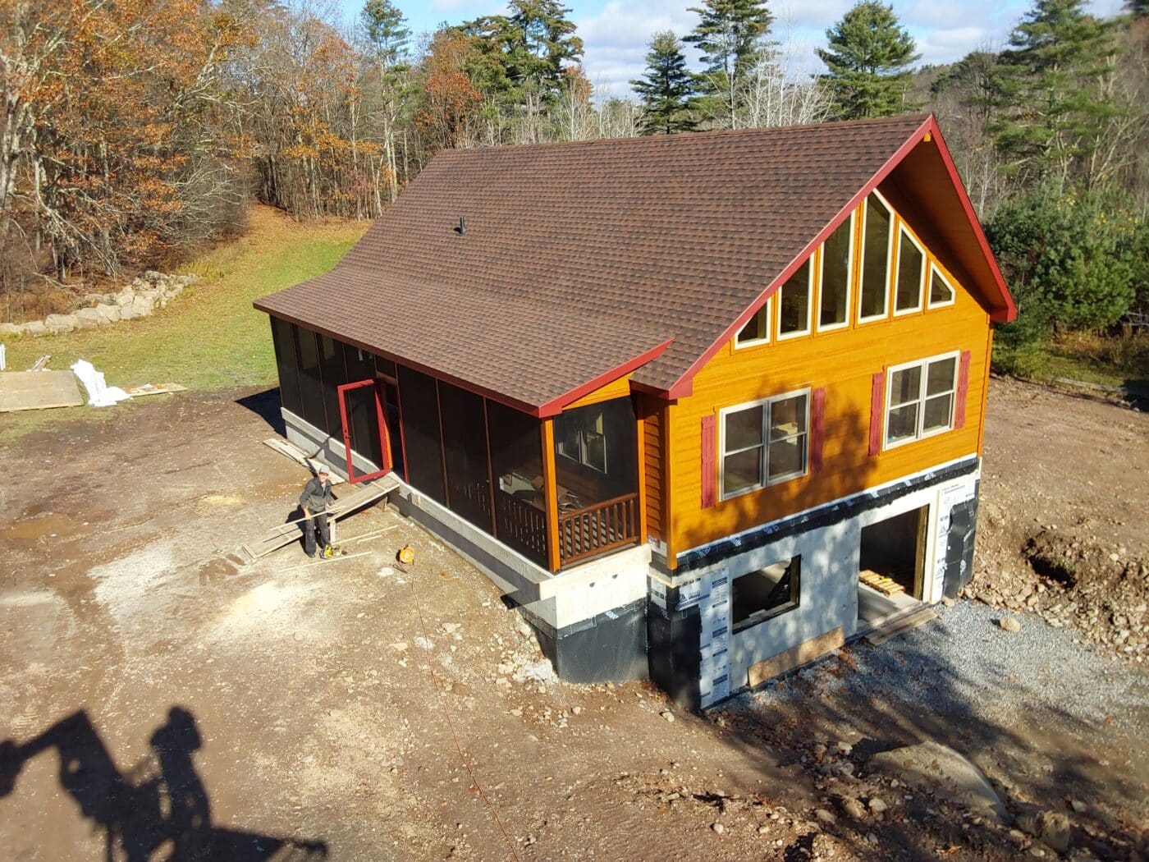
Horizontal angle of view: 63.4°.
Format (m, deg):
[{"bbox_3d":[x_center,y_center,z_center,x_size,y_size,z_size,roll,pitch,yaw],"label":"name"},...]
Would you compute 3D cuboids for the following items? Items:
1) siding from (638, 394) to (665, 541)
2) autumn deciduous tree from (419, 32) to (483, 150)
[{"bbox_3d":[1.216,0.672,14.413,0.125,2.465,0.512,-13,19,-32],"label":"siding"},{"bbox_3d":[-7.646,-19.038,60.642,5.000,13.066,5.000,-3,16,0],"label":"autumn deciduous tree"}]

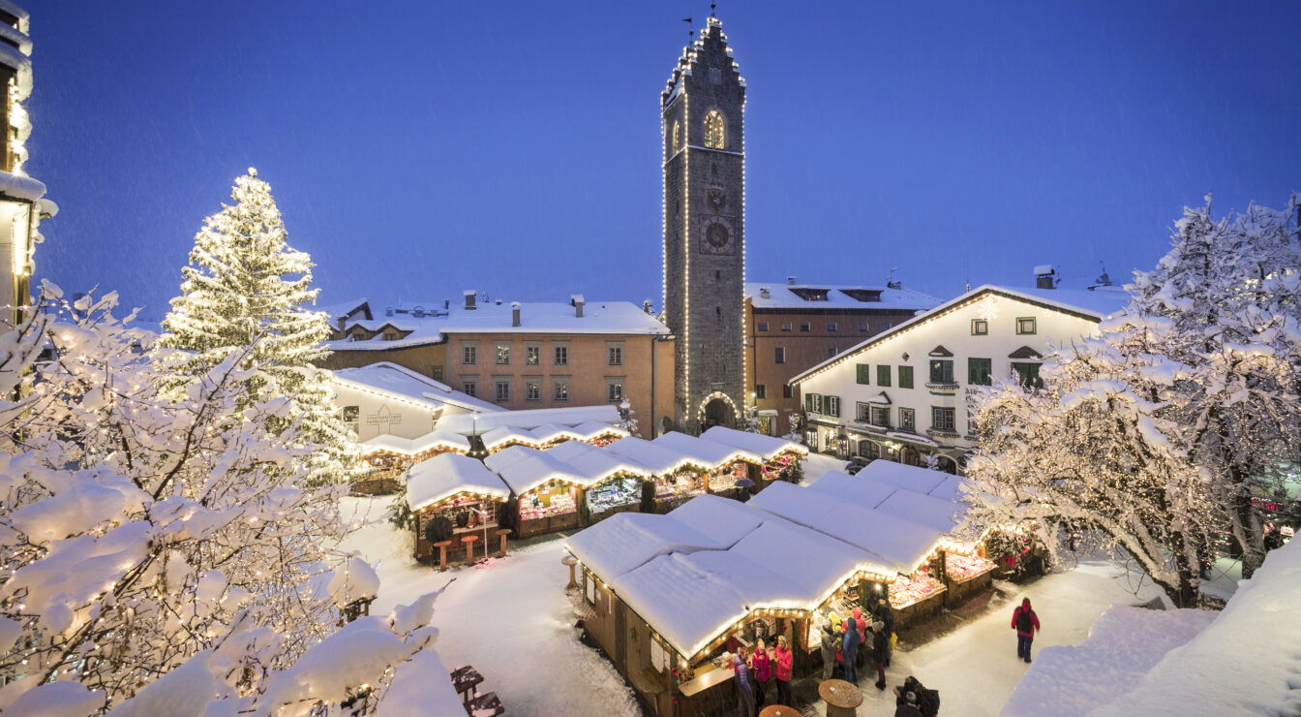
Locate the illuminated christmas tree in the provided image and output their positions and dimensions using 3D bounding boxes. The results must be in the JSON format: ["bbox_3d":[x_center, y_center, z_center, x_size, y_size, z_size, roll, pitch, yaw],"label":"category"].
[{"bbox_3d":[-23.900,-1.400,30.500,10.800,20.000,10.800,0,0,0],"label":"illuminated christmas tree"}]

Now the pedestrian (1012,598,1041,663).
[{"bbox_3d":[10.342,7.398,13.913,0.500,1.720,0.720,-1,1,-43],"label":"pedestrian"}]

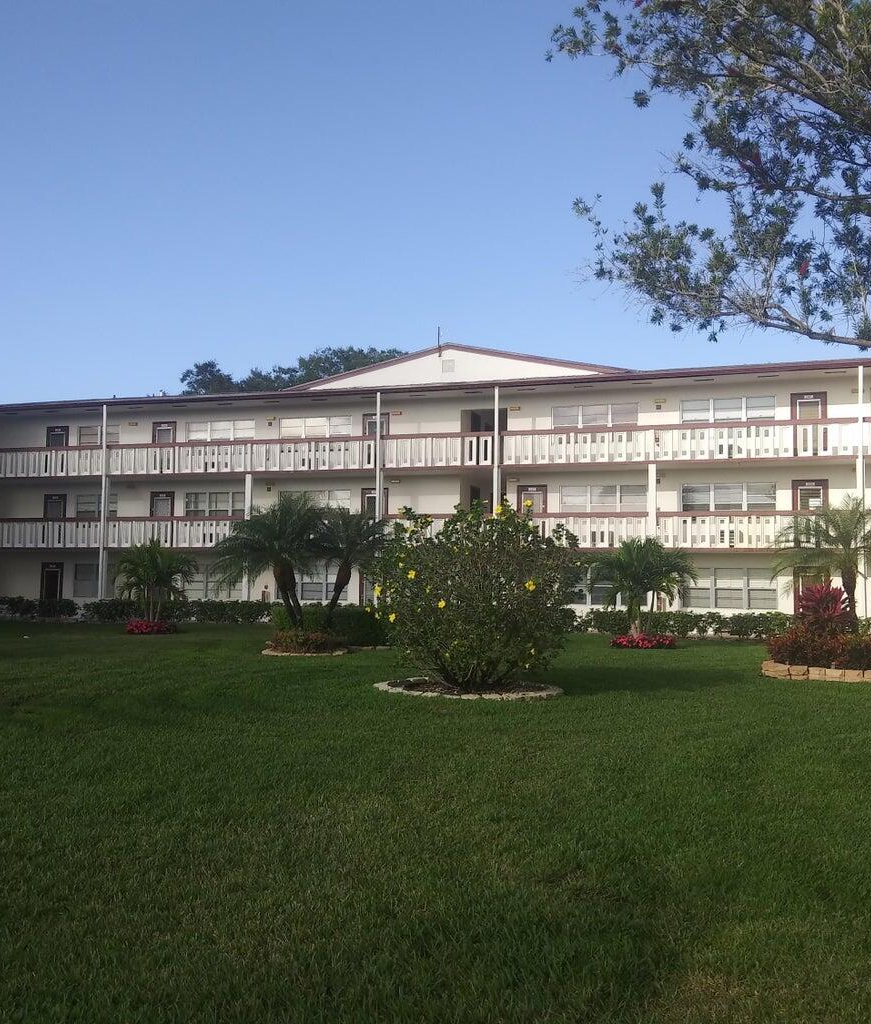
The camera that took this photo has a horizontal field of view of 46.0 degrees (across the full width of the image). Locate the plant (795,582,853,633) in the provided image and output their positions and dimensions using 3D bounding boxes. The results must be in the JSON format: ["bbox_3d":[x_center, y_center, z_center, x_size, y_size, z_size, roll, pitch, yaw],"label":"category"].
[{"bbox_3d":[6.854,1.782,18.062,1.030,1.100,1.000,-1,-4,21],"label":"plant"}]

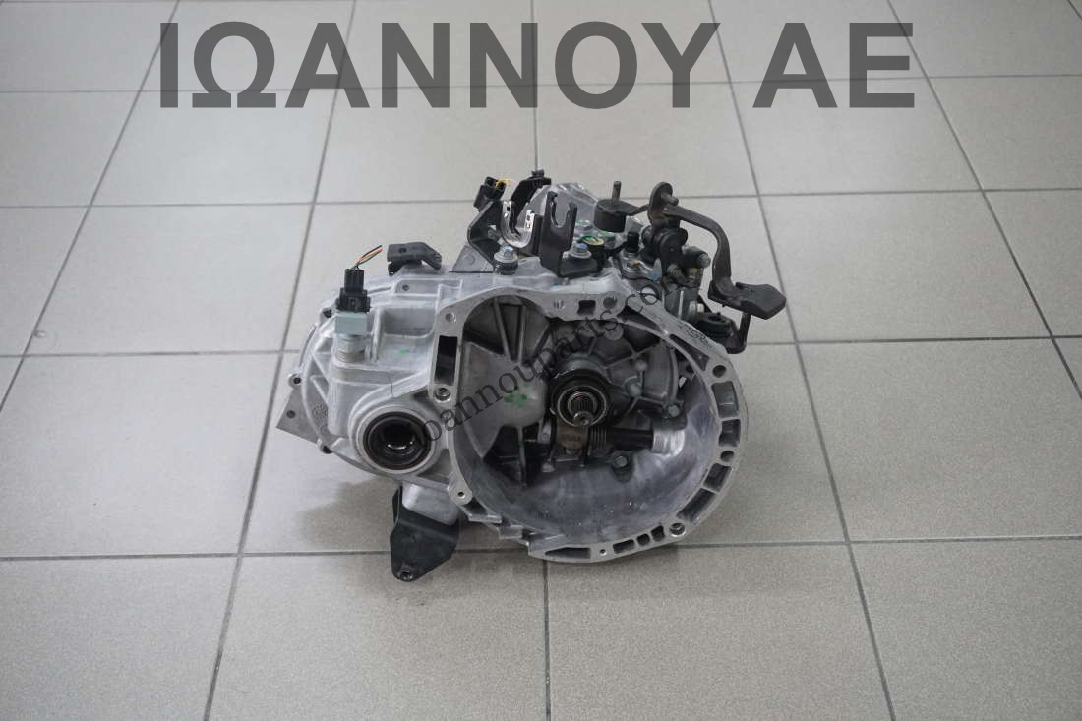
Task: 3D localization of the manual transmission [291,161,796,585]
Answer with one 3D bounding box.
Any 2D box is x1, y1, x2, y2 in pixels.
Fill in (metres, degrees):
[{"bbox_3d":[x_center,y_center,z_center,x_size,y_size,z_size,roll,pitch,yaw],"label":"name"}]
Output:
[{"bbox_3d":[-0.008,-0.033,1.303,0.545,0.365,0.385,-1,43,0],"label":"manual transmission"}]

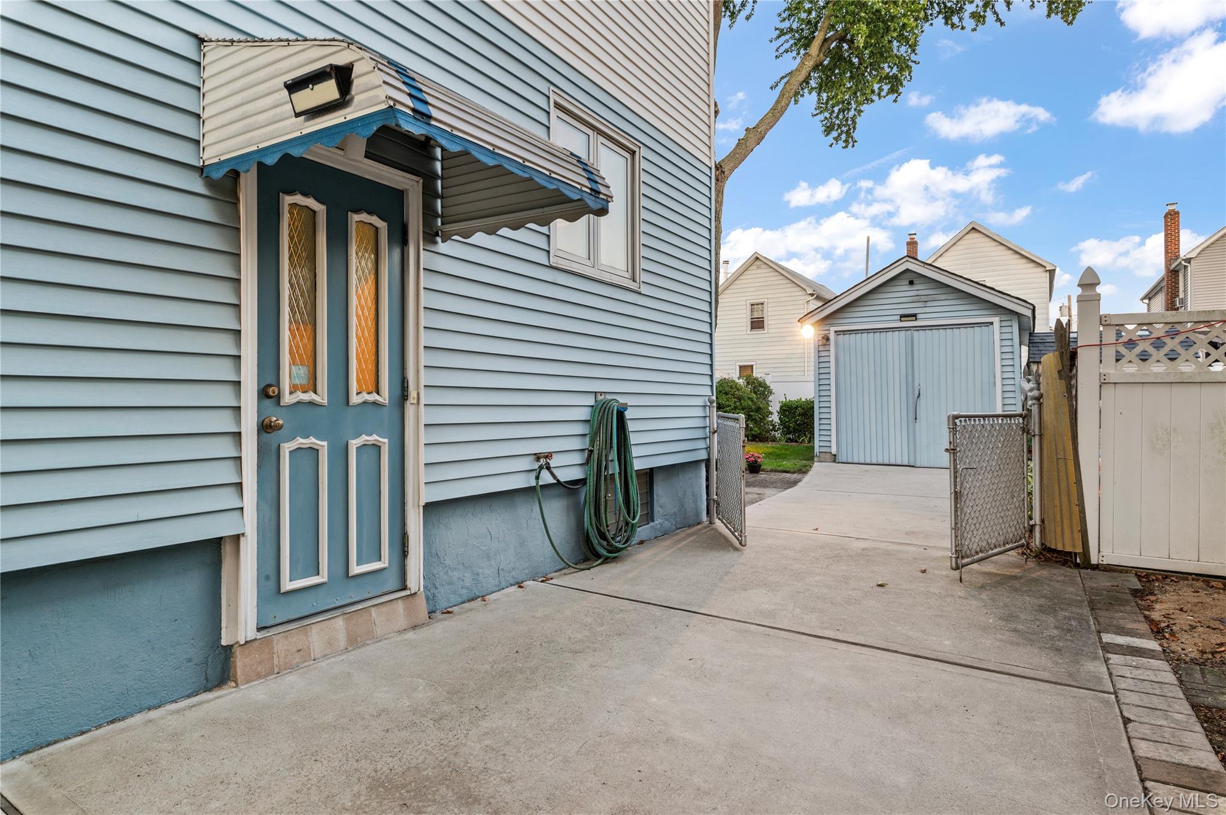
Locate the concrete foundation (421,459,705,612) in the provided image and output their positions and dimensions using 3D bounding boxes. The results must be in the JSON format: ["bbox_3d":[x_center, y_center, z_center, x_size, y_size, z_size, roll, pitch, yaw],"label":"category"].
[{"bbox_3d":[-0.150,0.800,5.090,0.230,0.590,3.520,0,0,32],"label":"concrete foundation"}]

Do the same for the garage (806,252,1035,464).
[{"bbox_3d":[6.610,-0.745,14.130,3.620,3.530,6.450,0,0,32],"label":"garage"}]

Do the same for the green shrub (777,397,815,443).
[{"bbox_3d":[5.220,0.390,18.500,1.250,1.220,1.150,0,0,32],"label":"green shrub"}]

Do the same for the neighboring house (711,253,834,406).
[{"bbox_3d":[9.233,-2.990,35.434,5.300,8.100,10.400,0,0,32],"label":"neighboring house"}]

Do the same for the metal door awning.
[{"bbox_3d":[-0.789,-1.145,2.845,1.080,0.560,1.250,0,0,32],"label":"metal door awning"}]

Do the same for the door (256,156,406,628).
[{"bbox_3d":[-1.268,-0.090,3.145,0.055,2.030,0.770,0,0,32],"label":"door"}]

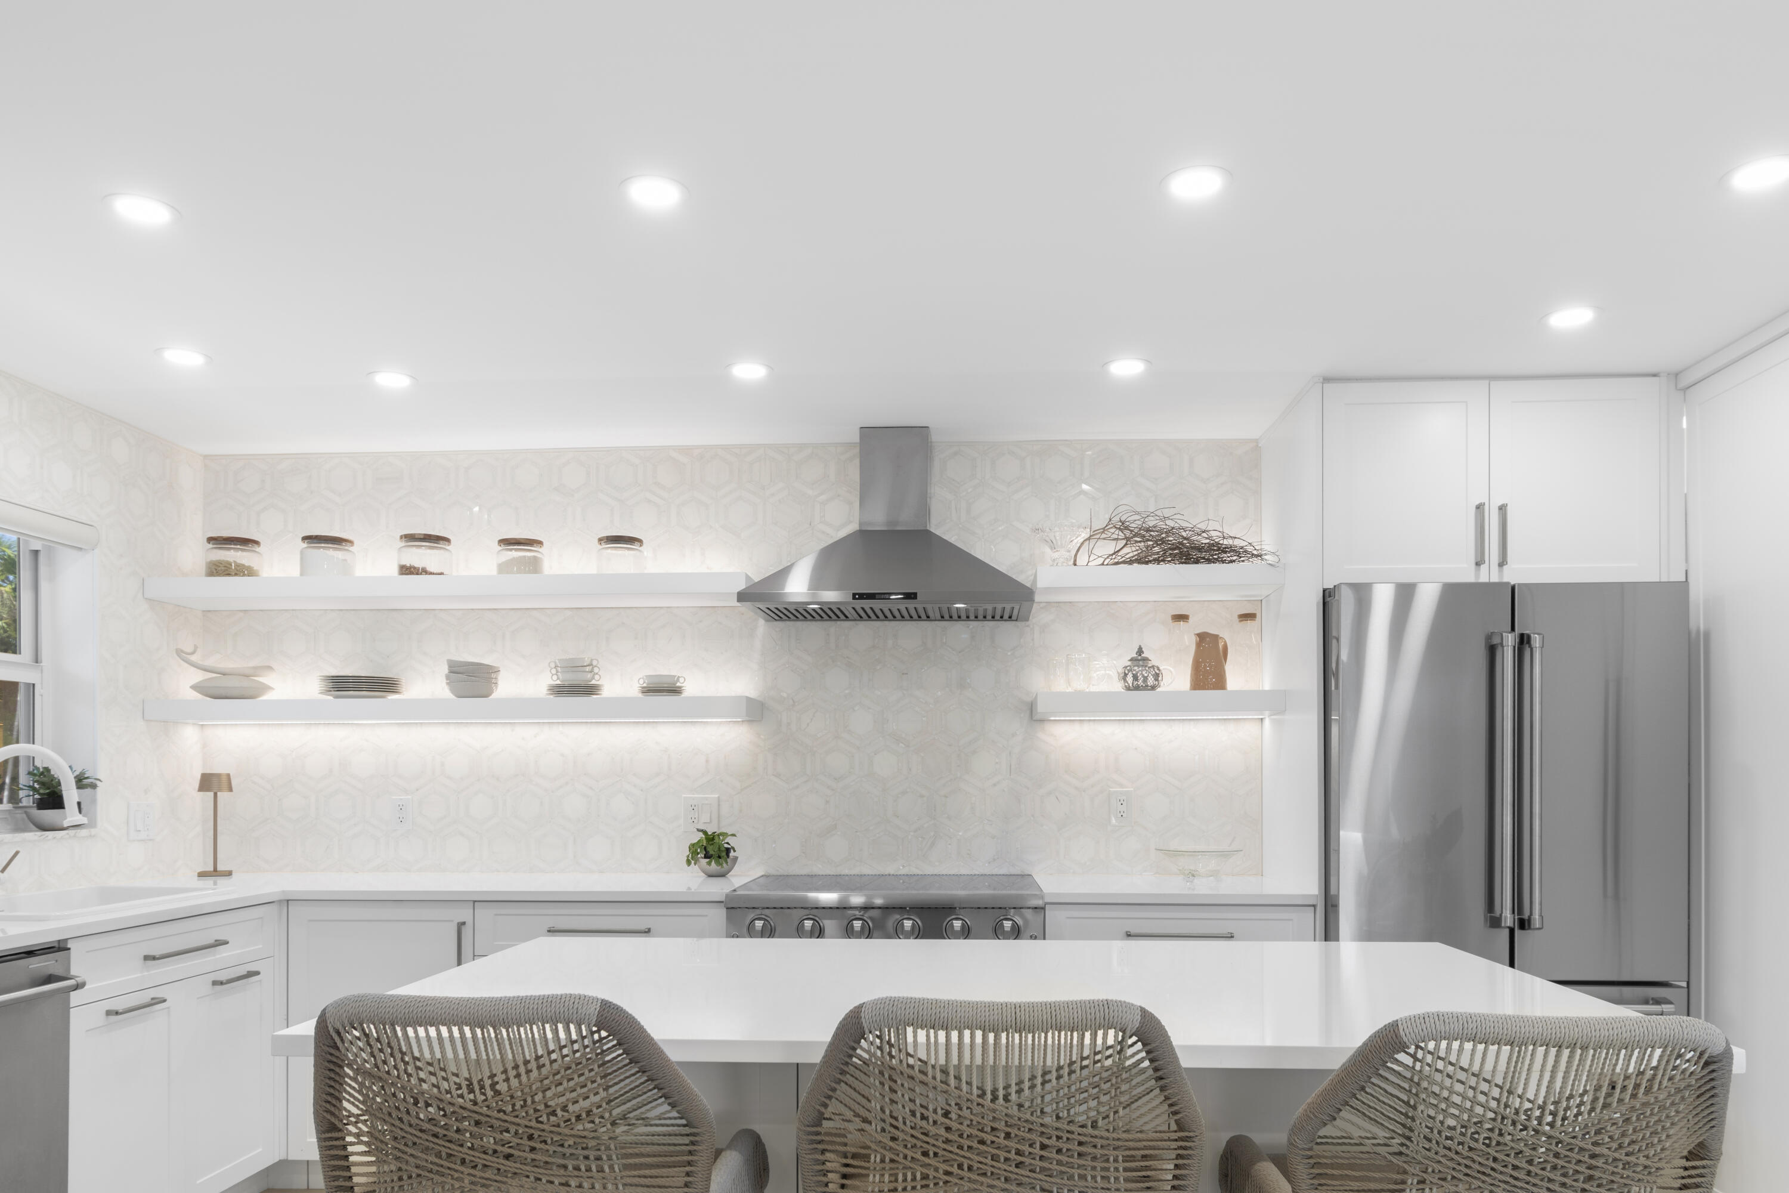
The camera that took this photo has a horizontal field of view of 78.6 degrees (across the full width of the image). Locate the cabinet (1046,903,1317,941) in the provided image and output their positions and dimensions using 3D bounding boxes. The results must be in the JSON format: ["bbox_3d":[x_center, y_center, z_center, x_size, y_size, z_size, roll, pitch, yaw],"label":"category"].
[{"bbox_3d":[0.831,1.262,3.414,0.762,0.720,0.610,0,-5,3],"label":"cabinet"}]

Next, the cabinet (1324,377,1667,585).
[{"bbox_3d":[1.646,-0.293,3.279,0.905,0.561,0.620,0,-5,3],"label":"cabinet"}]

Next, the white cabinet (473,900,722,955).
[{"bbox_3d":[-0.846,1.281,3.484,0.735,0.736,0.610,0,-5,3],"label":"white cabinet"}]

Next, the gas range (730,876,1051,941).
[{"bbox_3d":[-0.013,1.326,3.444,0.909,0.924,0.690,0,-5,3],"label":"gas range"}]

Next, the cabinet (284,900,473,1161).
[{"bbox_3d":[-1.507,1.301,3.534,0.568,0.747,0.610,0,-5,3],"label":"cabinet"}]

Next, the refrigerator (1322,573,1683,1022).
[{"bbox_3d":[1.623,0.866,3.230,0.918,1.754,0.740,0,-5,3],"label":"refrigerator"}]

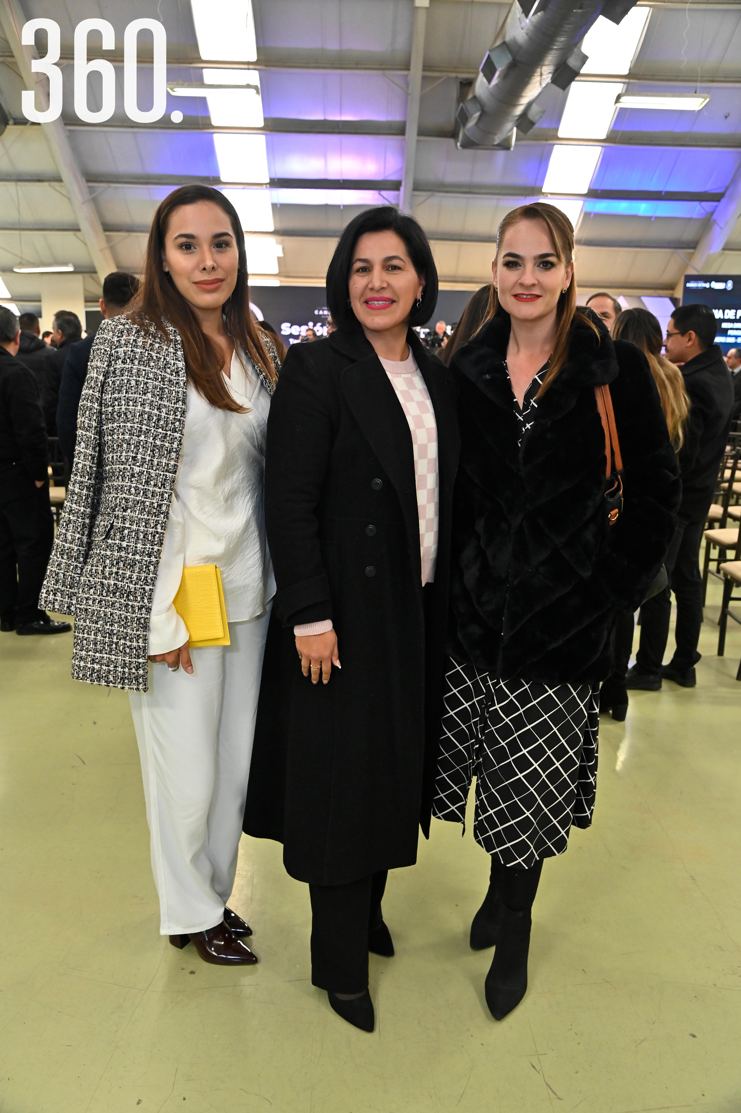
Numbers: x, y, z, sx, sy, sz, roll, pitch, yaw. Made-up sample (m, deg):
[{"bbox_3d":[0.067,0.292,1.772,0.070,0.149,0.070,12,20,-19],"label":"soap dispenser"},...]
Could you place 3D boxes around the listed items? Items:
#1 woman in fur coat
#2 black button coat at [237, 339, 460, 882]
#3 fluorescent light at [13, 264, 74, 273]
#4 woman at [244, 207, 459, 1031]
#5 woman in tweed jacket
[{"bbox_3d":[0.377,0.124,1.871,0.553,1.666,0.435,5,11,16],"label":"woman in fur coat"},{"bbox_3d":[-0.033,0.114,1.876,0.504,1.176,0.405,-3,11,-22],"label":"black button coat"},{"bbox_3d":[-6.384,-5.623,16.900,1.230,0.110,0.250,3,11,8],"label":"fluorescent light"},{"bbox_3d":[-0.028,0.121,1.862,0.504,1.651,0.445,-3,11,-22],"label":"woman"},{"bbox_3d":[-0.433,0.083,1.898,0.524,1.690,0.415,-6,13,-35],"label":"woman in tweed jacket"}]

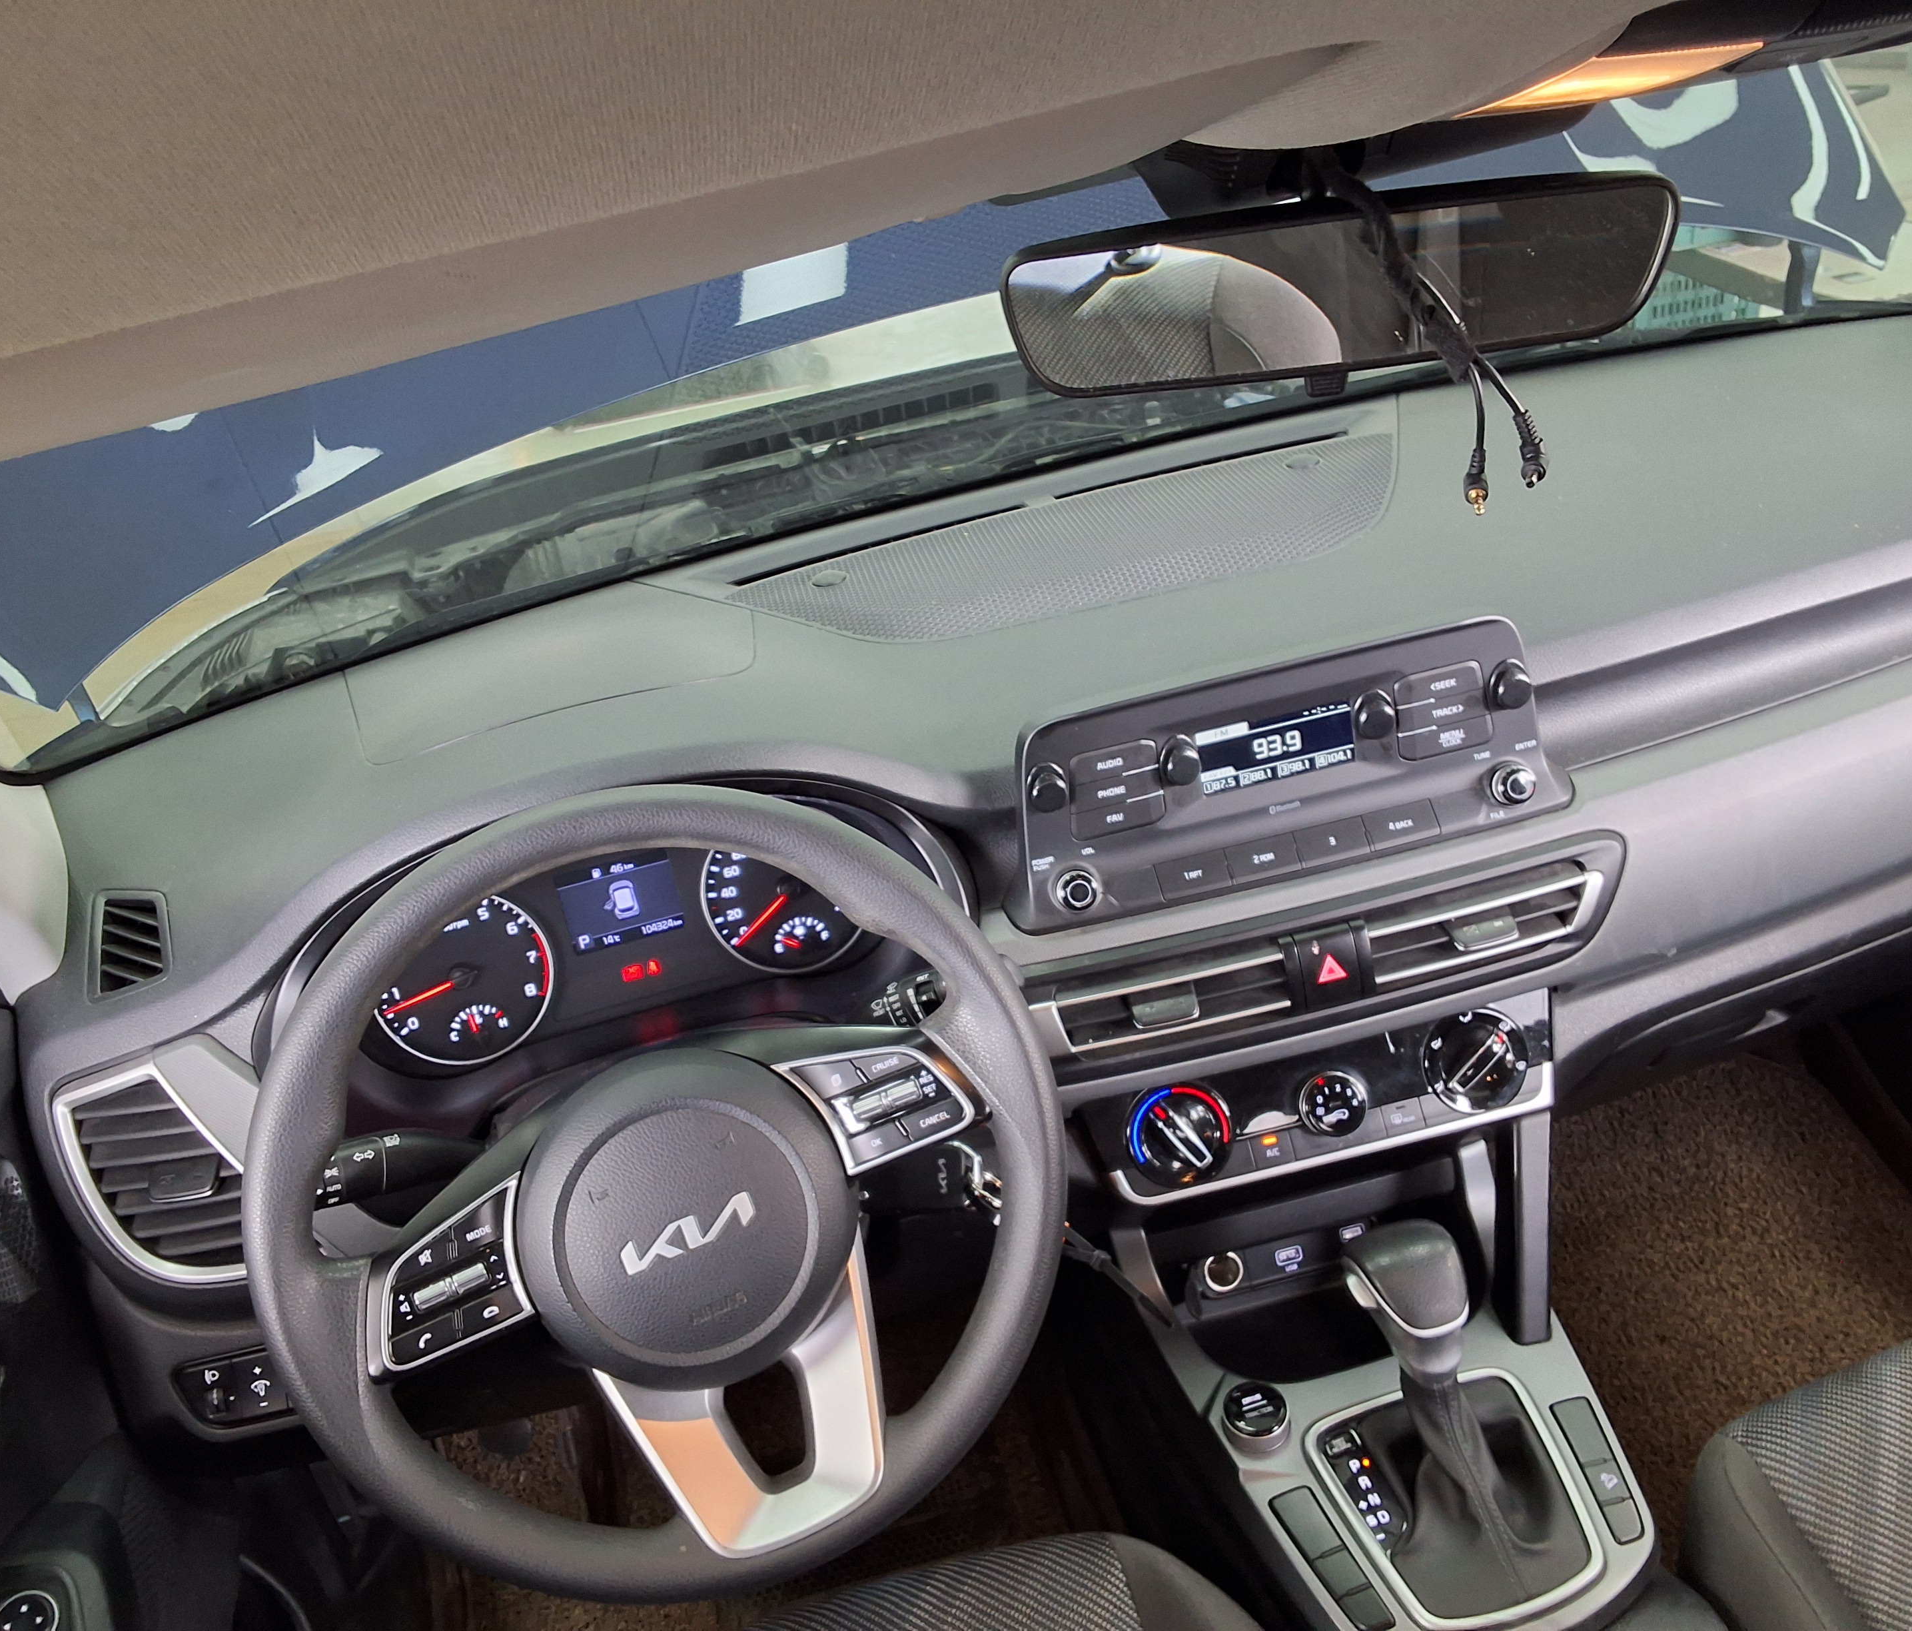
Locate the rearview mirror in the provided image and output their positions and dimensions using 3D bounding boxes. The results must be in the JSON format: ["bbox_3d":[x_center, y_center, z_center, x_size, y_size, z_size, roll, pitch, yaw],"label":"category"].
[{"bbox_3d":[0.151,-0.210,0.690,0.254,0.063,0.035,-3,31,14],"label":"rearview mirror"}]

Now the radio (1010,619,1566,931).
[{"bbox_3d":[0.182,-0.022,0.950,0.295,0.114,0.050,-13,12,-3],"label":"radio"}]

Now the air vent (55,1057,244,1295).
[{"bbox_3d":[-0.424,0.199,0.974,0.108,0.130,0.040,-19,5,-15],"label":"air vent"}]

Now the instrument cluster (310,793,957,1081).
[{"bbox_3d":[-0.181,0.067,0.990,0.355,0.120,0.070,-14,6,-6],"label":"instrument cluster"}]

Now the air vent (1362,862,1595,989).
[{"bbox_3d":[0.291,0.063,0.975,0.130,0.044,0.040,-14,14,-6],"label":"air vent"}]

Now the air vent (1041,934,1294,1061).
[{"bbox_3d":[0.116,0.098,0.945,0.137,0.044,0.040,-11,13,0],"label":"air vent"}]

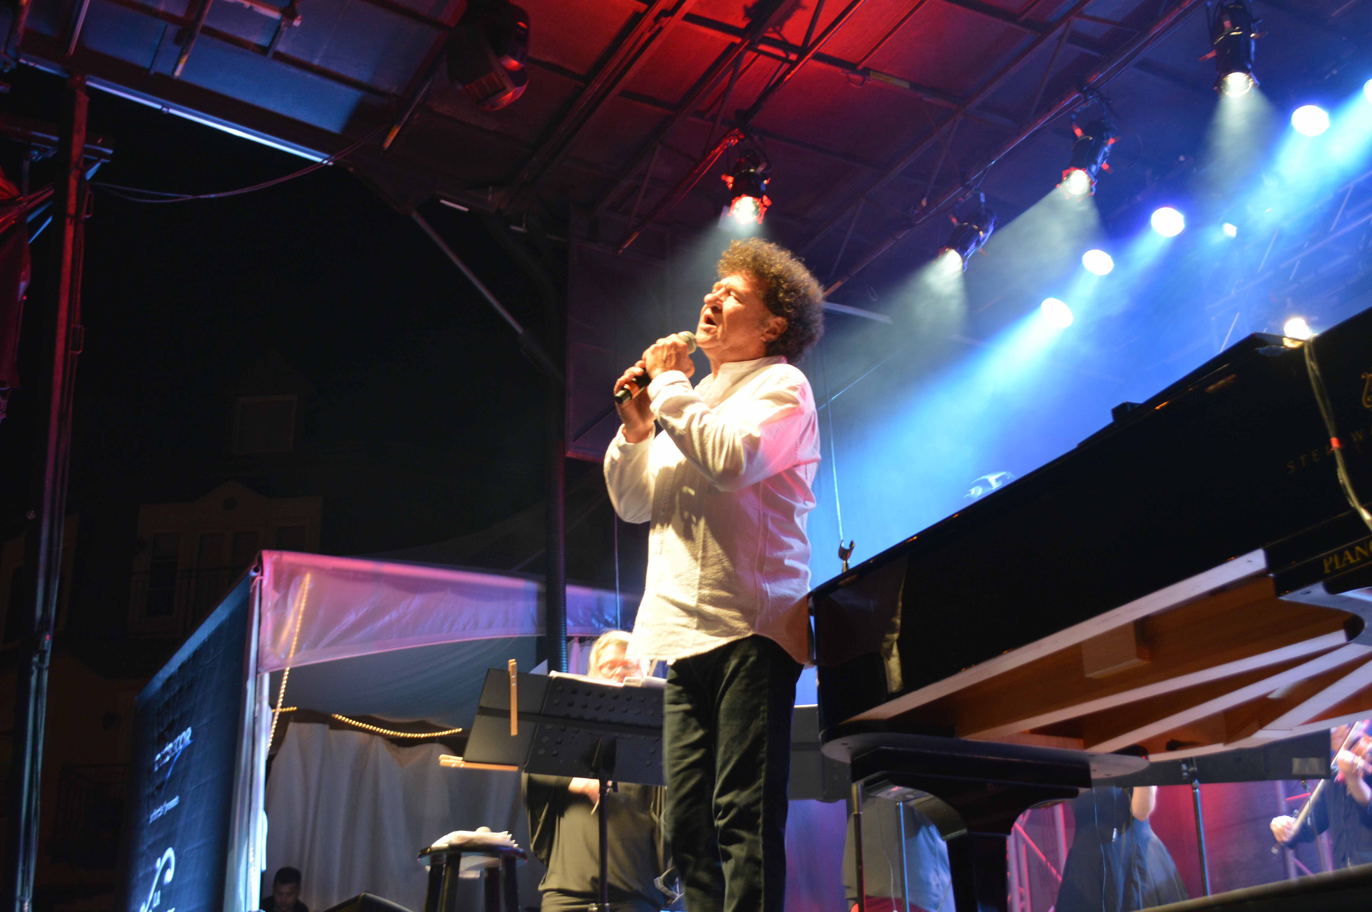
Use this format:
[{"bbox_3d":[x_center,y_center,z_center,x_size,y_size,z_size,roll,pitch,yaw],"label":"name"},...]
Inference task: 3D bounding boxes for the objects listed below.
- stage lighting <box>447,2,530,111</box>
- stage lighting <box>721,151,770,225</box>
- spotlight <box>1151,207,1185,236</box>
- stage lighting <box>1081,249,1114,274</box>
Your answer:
[{"bbox_3d":[-0.907,-1.873,7.900,0.380,0.520,0.340,4,-18,-19],"label":"stage lighting"},{"bbox_3d":[0.311,-1.400,8.950,0.270,0.540,0.280,-4,-51,8],"label":"stage lighting"},{"bbox_3d":[2.822,-1.426,9.969,0.215,0.250,0.215,-15,-57,39],"label":"spotlight"},{"bbox_3d":[2.535,-1.248,10.414,0.215,0.250,0.215,-19,-61,45],"label":"stage lighting"}]

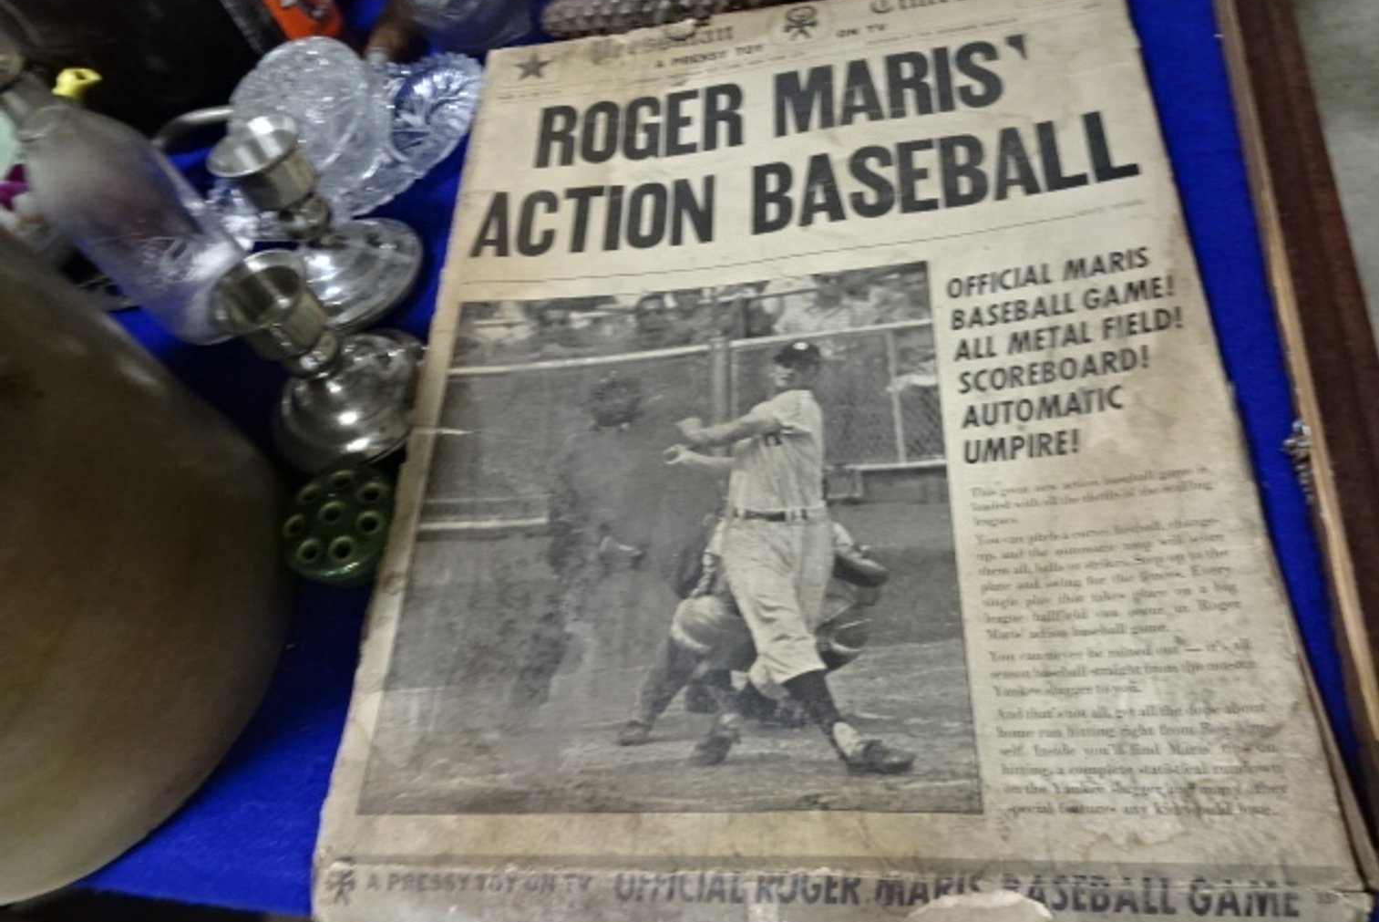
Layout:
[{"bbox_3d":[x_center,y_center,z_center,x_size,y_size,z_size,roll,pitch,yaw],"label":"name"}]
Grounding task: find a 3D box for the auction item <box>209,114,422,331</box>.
[{"bbox_3d":[-0.212,-0.135,0.529,0.094,0.097,0.094,-3,60,12],"label":"auction item"}]

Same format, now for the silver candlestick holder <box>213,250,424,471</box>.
[{"bbox_3d":[-0.194,-0.057,0.491,0.094,0.097,0.094,-3,60,12],"label":"silver candlestick holder"}]

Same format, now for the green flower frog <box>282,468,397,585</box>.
[{"bbox_3d":[-0.174,0.030,0.479,0.064,0.027,0.064,-3,60,12],"label":"green flower frog"}]

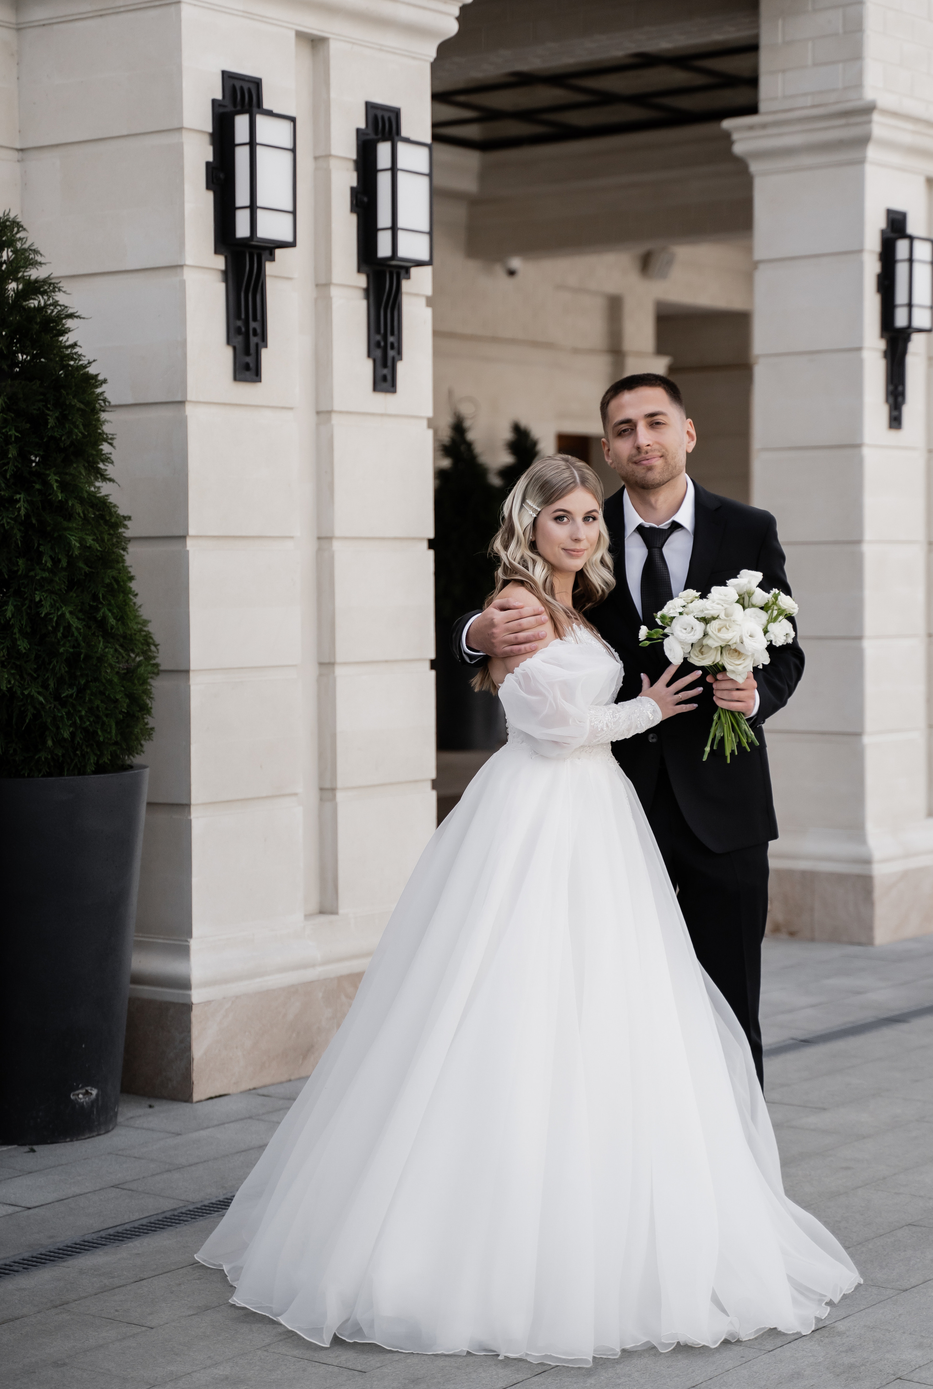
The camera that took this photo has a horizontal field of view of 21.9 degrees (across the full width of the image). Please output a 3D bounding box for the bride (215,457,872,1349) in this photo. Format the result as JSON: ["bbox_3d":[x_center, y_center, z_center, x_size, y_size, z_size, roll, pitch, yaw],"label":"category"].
[{"bbox_3d":[0.123,0.338,4.953,1.360,1.665,1.360,1,3,32],"label":"bride"}]

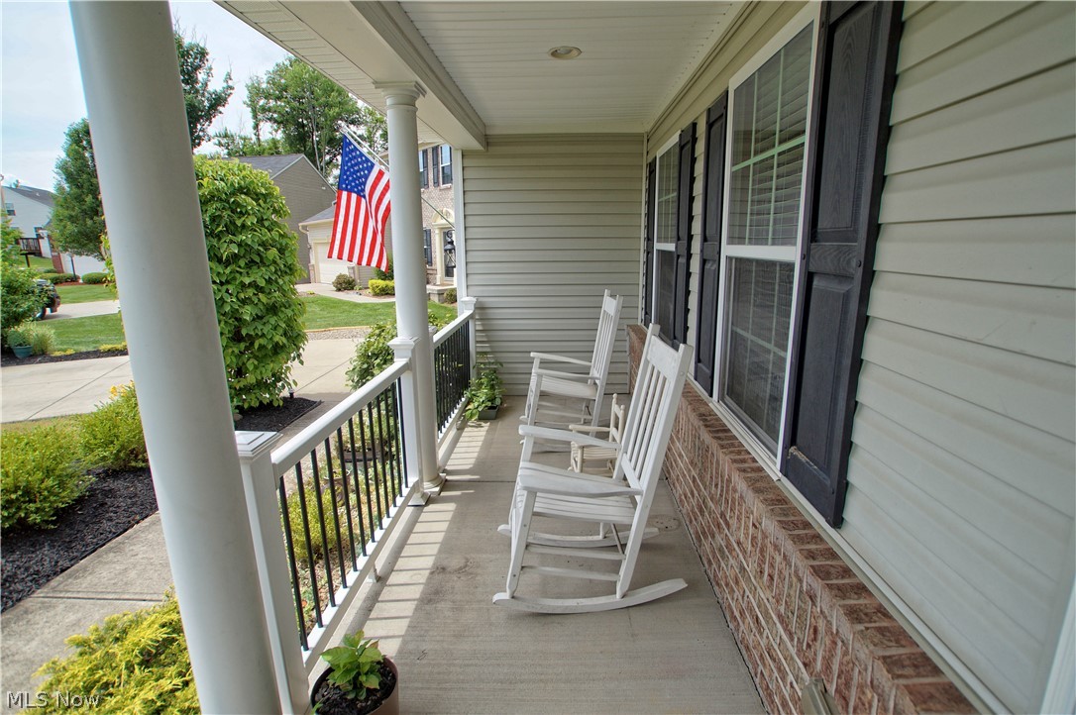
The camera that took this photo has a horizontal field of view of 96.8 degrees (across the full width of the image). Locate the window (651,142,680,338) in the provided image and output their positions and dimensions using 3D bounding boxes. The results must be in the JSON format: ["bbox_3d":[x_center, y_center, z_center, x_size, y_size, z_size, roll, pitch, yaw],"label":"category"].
[{"bbox_3d":[1.001,-0.845,3.676,0.100,1.500,0.900,-1,13,3],"label":"window"}]

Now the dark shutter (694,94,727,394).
[{"bbox_3d":[0.904,-0.549,2.495,0.032,1.455,0.375,0,13,3],"label":"dark shutter"}]

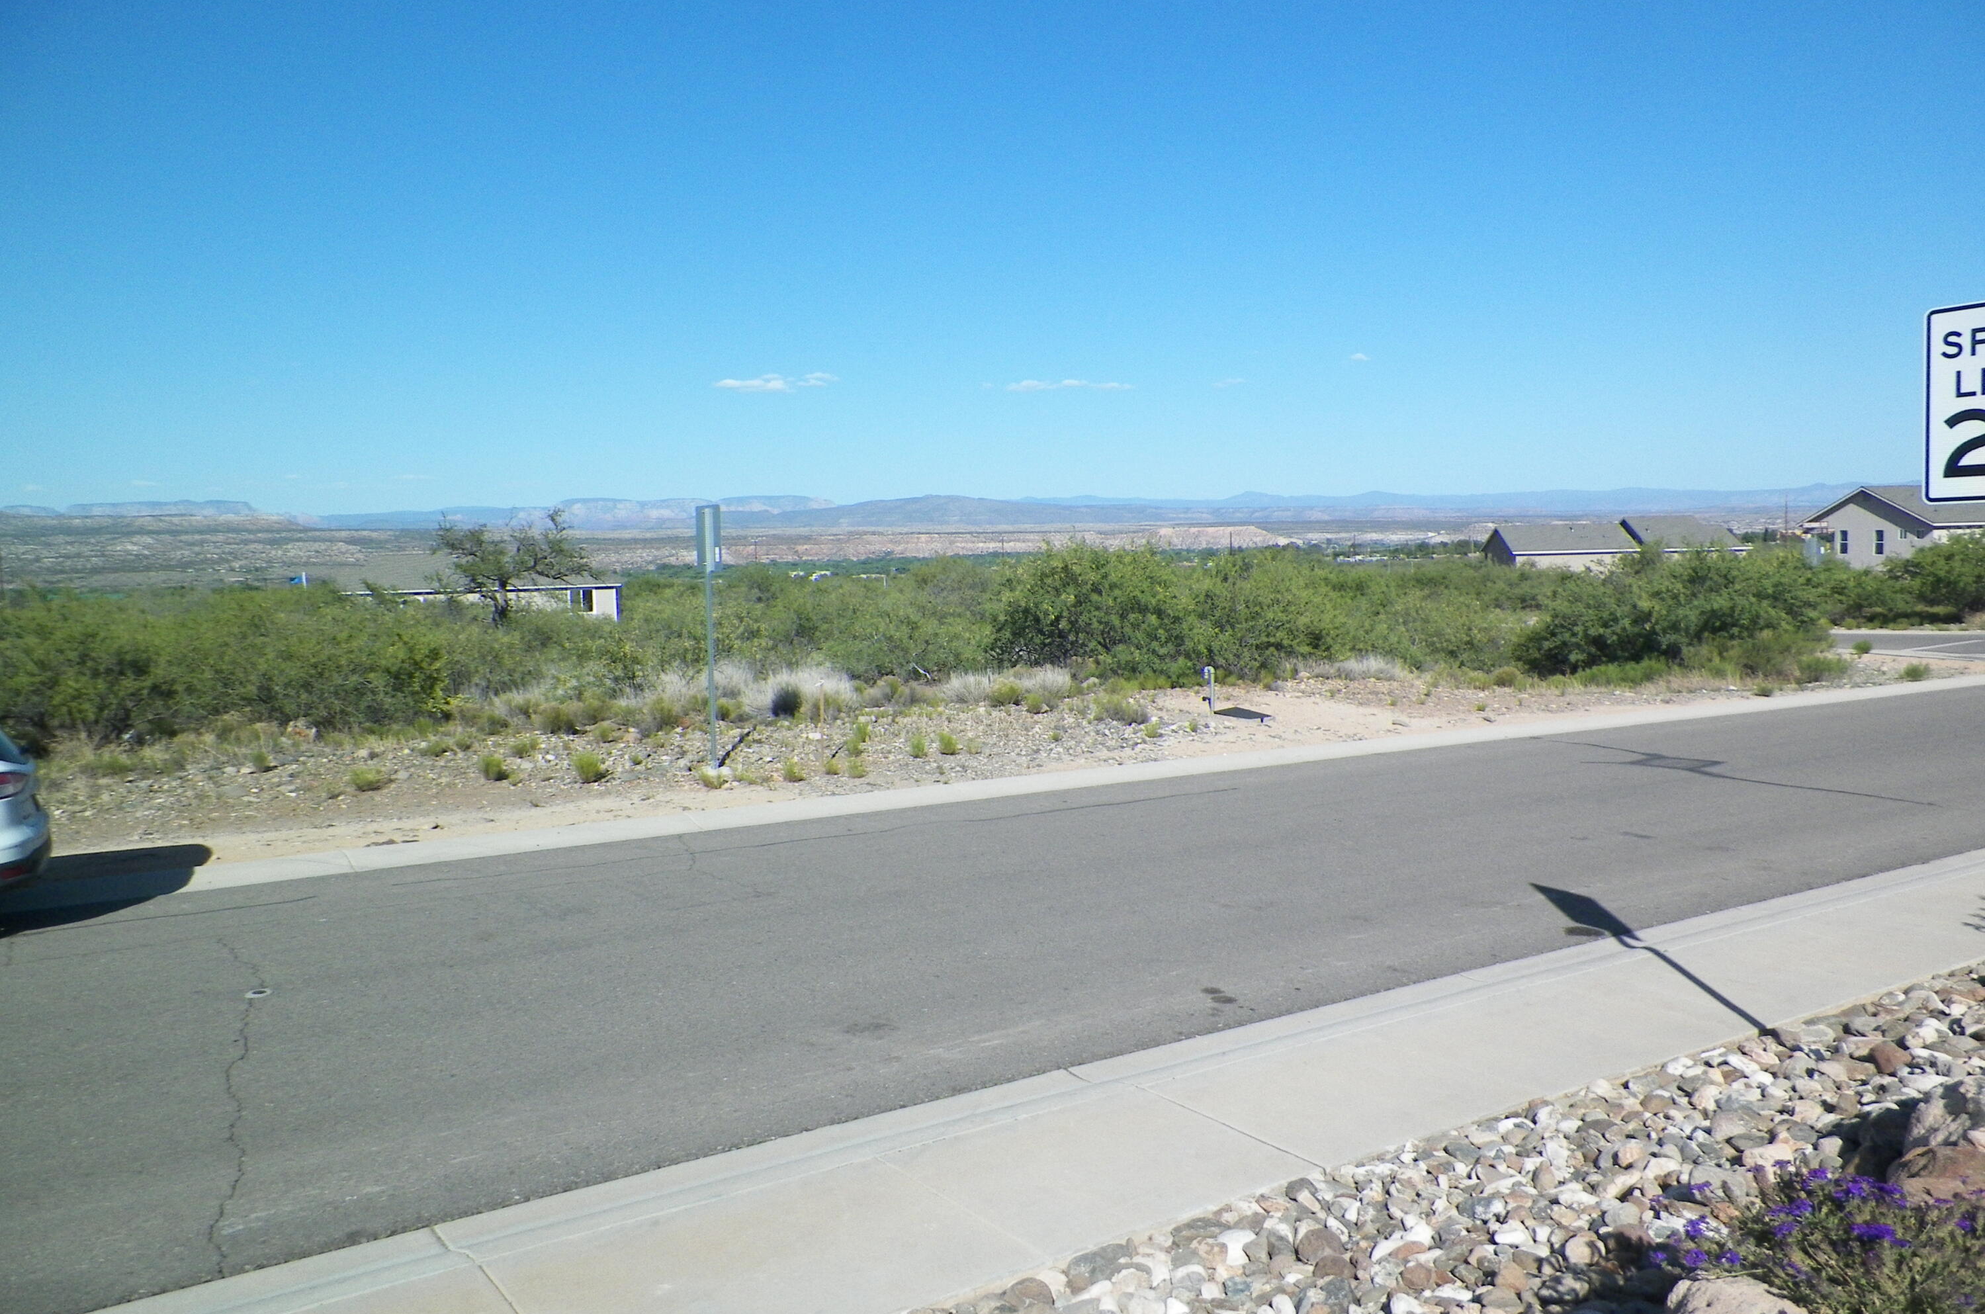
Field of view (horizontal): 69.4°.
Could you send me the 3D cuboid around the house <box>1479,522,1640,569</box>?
[{"bbox_3d":[42.141,-7.511,106.000,9.500,4.600,8.800,0,5,2],"label":"house"}]

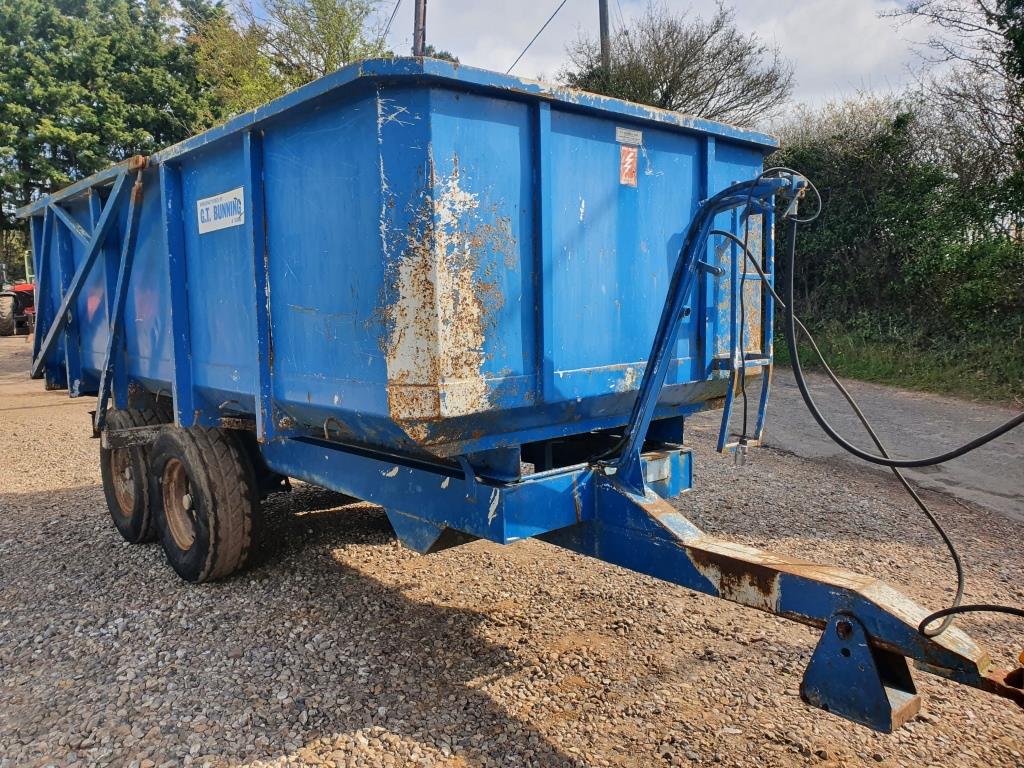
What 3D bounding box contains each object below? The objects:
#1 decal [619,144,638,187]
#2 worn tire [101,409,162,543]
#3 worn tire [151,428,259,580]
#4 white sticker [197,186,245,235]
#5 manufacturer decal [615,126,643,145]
[{"bbox_3d":[0.474,-0.871,3.083,0.101,0.150,0.004,-6,8,-42],"label":"decal"},{"bbox_3d":[-2.579,0.640,5.361,0.319,0.906,0.906,-6,8,-42],"label":"worn tire"},{"bbox_3d":[-1.857,0.706,4.575,0.319,0.906,0.906,-6,8,-42],"label":"worn tire"},{"bbox_3d":[-1.288,-0.757,3.394,0.005,0.153,0.502,-6,8,-42],"label":"white sticker"},{"bbox_3d":[0.471,-0.989,3.071,0.164,0.053,0.004,-6,8,-42],"label":"manufacturer decal"}]

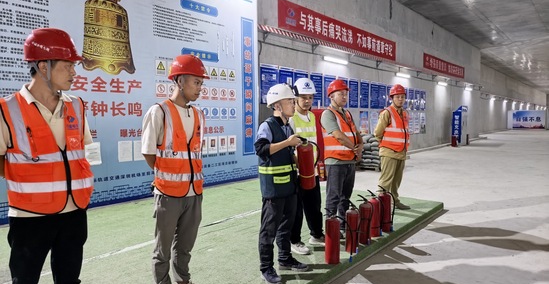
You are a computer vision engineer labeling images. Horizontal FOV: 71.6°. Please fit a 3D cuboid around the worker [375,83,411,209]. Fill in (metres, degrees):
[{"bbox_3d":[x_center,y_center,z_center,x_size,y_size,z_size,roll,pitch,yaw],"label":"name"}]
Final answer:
[{"bbox_3d":[1.770,0.081,5.579,0.400,1.820,0.510,3,5,42],"label":"worker"}]

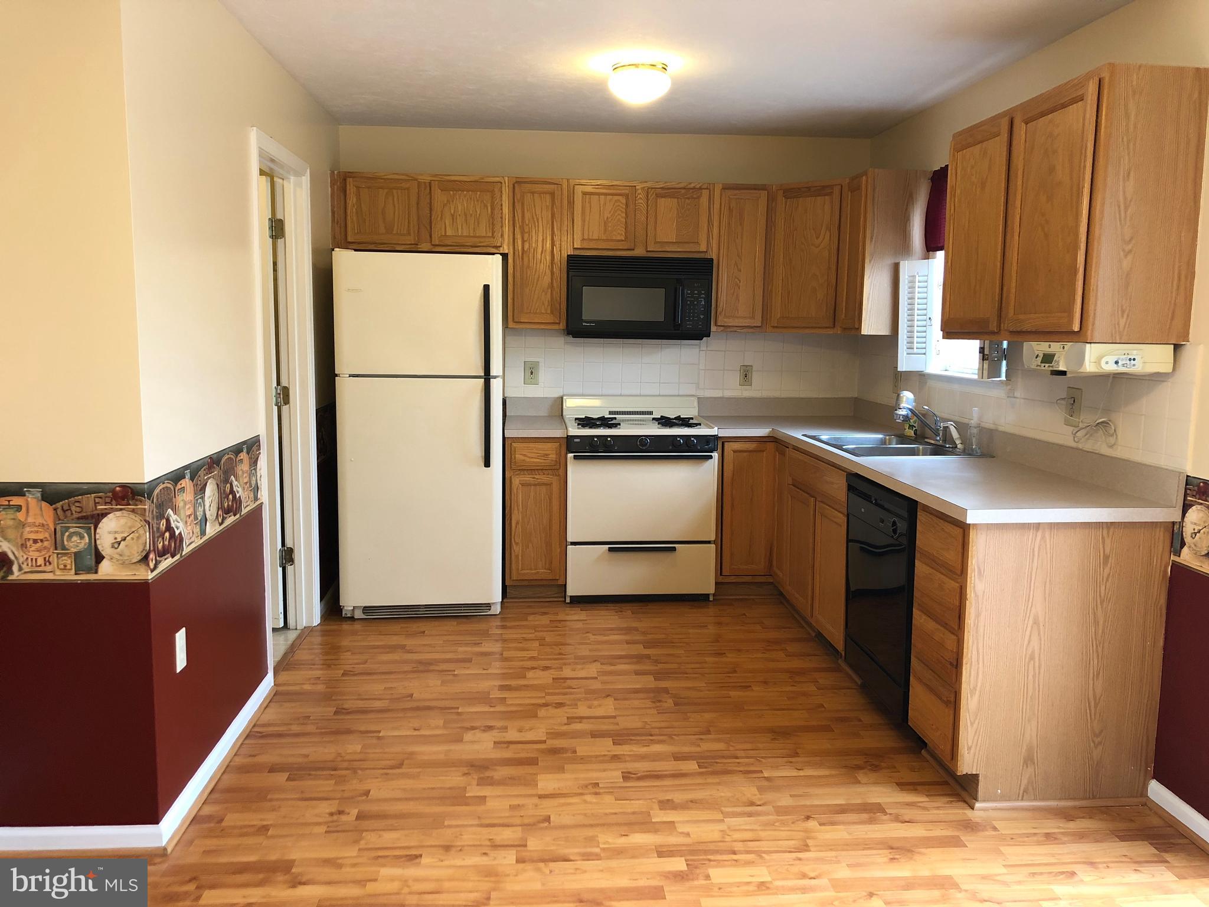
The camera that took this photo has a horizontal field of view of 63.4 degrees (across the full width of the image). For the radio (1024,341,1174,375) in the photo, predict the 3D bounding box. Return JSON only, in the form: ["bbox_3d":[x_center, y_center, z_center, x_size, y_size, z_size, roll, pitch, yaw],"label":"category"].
[{"bbox_3d":[1.476,-0.293,2.961,0.270,0.093,0.355,0,8,-5],"label":"radio"}]

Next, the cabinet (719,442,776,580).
[{"bbox_3d":[0.699,0.248,5.240,0.308,0.747,0.590,0,8,-5],"label":"cabinet"}]

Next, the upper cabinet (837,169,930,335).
[{"bbox_3d":[1.347,-0.958,4.724,0.318,0.758,0.275,0,8,-5],"label":"upper cabinet"}]

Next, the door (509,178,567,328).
[{"bbox_3d":[-0.344,-1.028,5.054,0.304,0.761,0.028,0,8,-5],"label":"door"}]

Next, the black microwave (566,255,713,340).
[{"bbox_3d":[0.171,-0.823,5.195,0.752,0.418,0.395,0,8,-5],"label":"black microwave"}]

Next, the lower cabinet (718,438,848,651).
[{"bbox_3d":[1.029,0.368,4.667,0.880,0.827,1.645,0,8,-5],"label":"lower cabinet"}]

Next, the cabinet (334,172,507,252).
[{"bbox_3d":[-0.938,-1.232,5.075,0.874,0.376,0.323,0,8,-5],"label":"cabinet"}]

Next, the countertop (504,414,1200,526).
[{"bbox_3d":[0.567,-0.006,4.120,1.979,0.041,2.784,0,8,-5],"label":"countertop"}]

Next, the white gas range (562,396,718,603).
[{"bbox_3d":[0.165,0.232,5.195,0.756,1.020,0.650,0,8,-5],"label":"white gas range"}]

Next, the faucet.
[{"bbox_3d":[1.394,-0.150,4.246,0.210,0.228,0.340,0,8,-5],"label":"faucet"}]

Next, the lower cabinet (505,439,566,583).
[{"bbox_3d":[-0.363,0.255,5.165,0.301,0.792,0.635,0,8,-5],"label":"lower cabinet"}]

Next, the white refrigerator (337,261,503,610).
[{"bbox_3d":[-0.898,-0.114,4.955,0.767,1.717,0.762,0,8,-5],"label":"white refrigerator"}]

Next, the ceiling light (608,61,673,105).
[{"bbox_3d":[0.138,-1.468,3.900,0.249,0.147,0.249,0,8,-5],"label":"ceiling light"}]

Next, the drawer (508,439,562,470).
[{"bbox_3d":[-0.361,-0.025,5.082,0.249,0.145,0.546,0,8,-5],"label":"drawer"}]

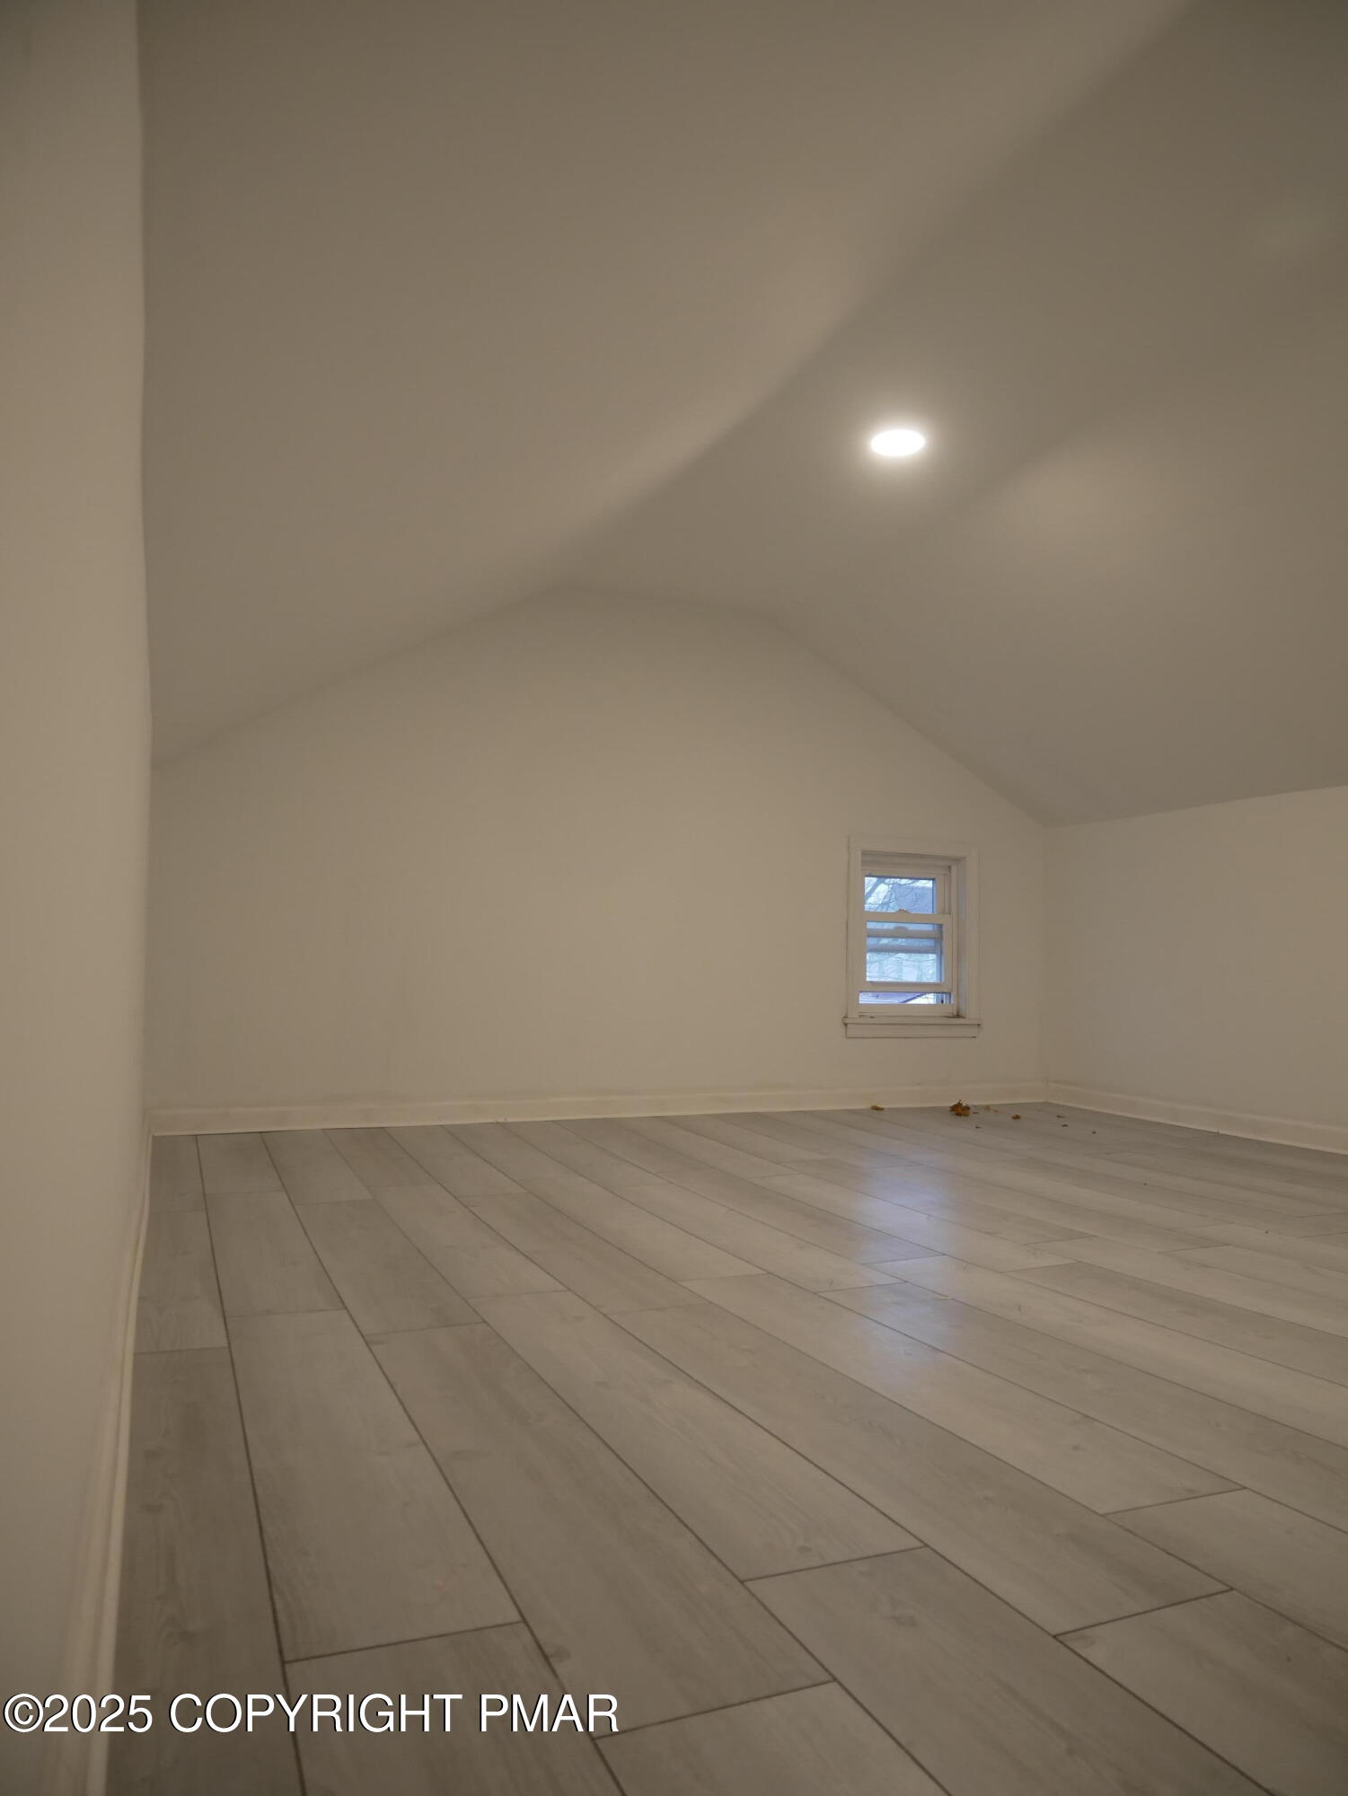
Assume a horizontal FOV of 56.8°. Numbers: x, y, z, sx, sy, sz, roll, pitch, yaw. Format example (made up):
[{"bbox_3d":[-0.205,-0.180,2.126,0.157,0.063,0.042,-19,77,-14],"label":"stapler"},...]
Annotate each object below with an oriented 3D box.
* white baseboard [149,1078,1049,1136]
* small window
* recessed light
[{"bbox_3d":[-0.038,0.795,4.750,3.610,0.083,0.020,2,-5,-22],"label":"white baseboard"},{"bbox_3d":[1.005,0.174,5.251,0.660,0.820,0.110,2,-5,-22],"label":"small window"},{"bbox_3d":[0.627,-1.272,3.479,0.160,0.025,0.160,0,-4,0],"label":"recessed light"}]

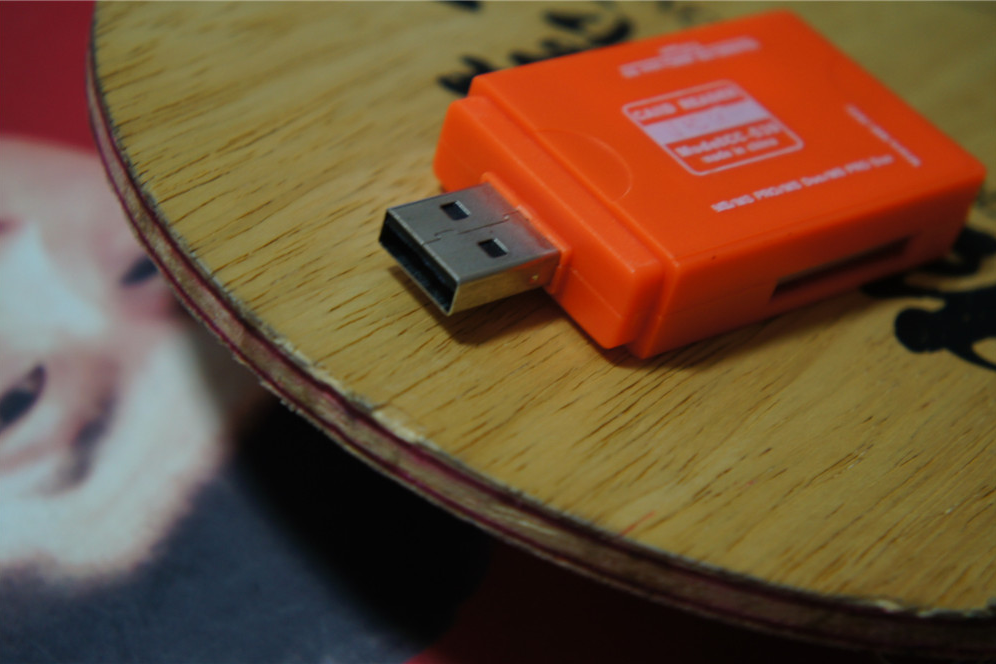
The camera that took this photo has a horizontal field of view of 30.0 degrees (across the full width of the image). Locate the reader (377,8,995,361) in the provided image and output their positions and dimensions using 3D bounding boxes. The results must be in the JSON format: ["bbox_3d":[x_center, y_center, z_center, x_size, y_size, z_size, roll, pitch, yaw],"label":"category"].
[{"bbox_3d":[0.018,-0.016,0.200,0.065,0.012,0.033,-17,50,-36],"label":"reader"}]

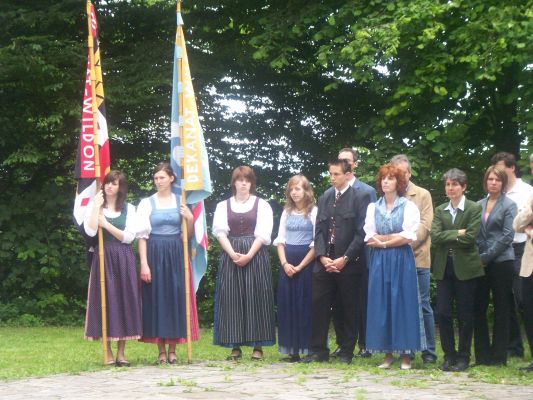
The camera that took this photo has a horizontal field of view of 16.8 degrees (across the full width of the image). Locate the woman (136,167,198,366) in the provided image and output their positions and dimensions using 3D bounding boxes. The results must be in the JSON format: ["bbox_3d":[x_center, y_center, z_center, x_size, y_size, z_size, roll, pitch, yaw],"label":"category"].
[{"bbox_3d":[-0.845,0.544,15.450,0.500,1.732,0.400,0,1,14],"label":"woman"}]

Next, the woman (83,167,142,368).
[{"bbox_3d":[-1.325,0.593,15.600,0.500,1.697,0.420,0,0,5],"label":"woman"}]

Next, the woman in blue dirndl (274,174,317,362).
[{"bbox_3d":[0.273,0.603,15.850,0.430,1.654,0.380,0,0,12],"label":"woman in blue dirndl"}]

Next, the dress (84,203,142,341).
[{"bbox_3d":[-1.325,0.619,15.600,0.500,1.195,0.400,0,0,5],"label":"dress"}]

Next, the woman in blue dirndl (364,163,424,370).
[{"bbox_3d":[1.082,0.573,15.350,0.500,1.751,0.450,0,0,20],"label":"woman in blue dirndl"}]

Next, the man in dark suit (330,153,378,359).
[{"bbox_3d":[0.755,0.478,16.100,0.490,1.876,0.340,0,1,25],"label":"man in dark suit"}]

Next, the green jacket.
[{"bbox_3d":[1.596,0.324,14.980,0.410,0.690,0.320,0,1,22],"label":"green jacket"}]

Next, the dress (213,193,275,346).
[{"bbox_3d":[-0.197,0.627,15.800,0.540,1.350,0.420,0,1,0],"label":"dress"}]

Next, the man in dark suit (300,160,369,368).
[{"bbox_3d":[0.607,0.537,15.620,0.500,1.777,0.370,0,1,28],"label":"man in dark suit"}]

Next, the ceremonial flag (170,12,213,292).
[{"bbox_3d":[-0.656,-0.450,15.750,0.370,2.517,0.350,-2,0,0],"label":"ceremonial flag"}]

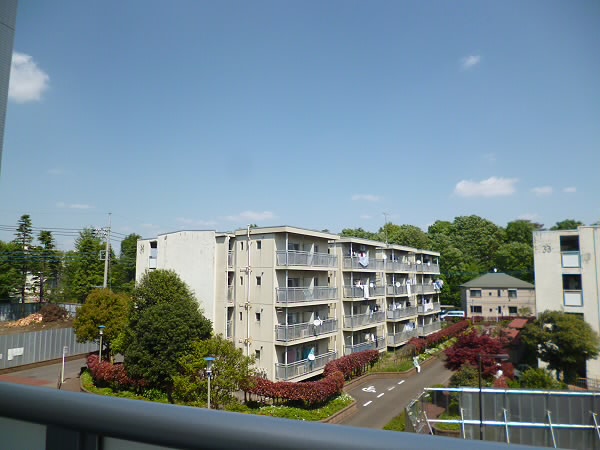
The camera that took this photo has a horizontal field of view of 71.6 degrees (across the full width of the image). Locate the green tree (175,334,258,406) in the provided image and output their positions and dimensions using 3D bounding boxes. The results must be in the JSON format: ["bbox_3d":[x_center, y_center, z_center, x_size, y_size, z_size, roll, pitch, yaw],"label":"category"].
[{"bbox_3d":[-5.345,9.187,26.483,5.000,4.500,4.700,2,-7,-11],"label":"green tree"}]

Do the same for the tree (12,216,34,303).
[{"bbox_3d":[-56.599,8.335,85.297,4.400,20.600,4.400,5,-9,-33],"label":"tree"}]

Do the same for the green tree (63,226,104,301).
[{"bbox_3d":[-40.028,8.804,76.742,6.680,16.370,6.680,0,-7,0],"label":"green tree"}]

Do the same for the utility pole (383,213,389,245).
[{"bbox_3d":[9.373,0.476,45.436,0.600,3.750,0.600,-5,-9,35],"label":"utility pole"}]

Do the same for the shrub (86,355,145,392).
[{"bbox_3d":[-13.891,11.382,32.728,7.594,1.650,1.900,-5,-9,37],"label":"shrub"}]

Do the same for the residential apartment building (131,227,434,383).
[{"bbox_3d":[2.943,8.464,50.391,16.930,11.880,39.880,-4,-8,34],"label":"residential apartment building"}]

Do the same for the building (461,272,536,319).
[{"bbox_3d":[37.961,13.988,80.448,12.200,8.900,8.600,-2,-8,16],"label":"building"}]

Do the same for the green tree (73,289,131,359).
[{"bbox_3d":[-18.407,9.544,39.234,5.400,6.900,5.200,4,-8,-24],"label":"green tree"}]

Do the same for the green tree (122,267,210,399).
[{"bbox_3d":[-8.585,7.209,27.158,5.310,8.430,5.310,0,-7,0],"label":"green tree"}]

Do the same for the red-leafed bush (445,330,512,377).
[{"bbox_3d":[15.539,10.997,36.527,5.500,3.600,5.000,-3,-8,22],"label":"red-leafed bush"}]

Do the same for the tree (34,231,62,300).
[{"bbox_3d":[-44.990,8.796,73.943,3.960,15.670,3.960,0,-7,0],"label":"tree"}]

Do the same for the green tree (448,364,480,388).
[{"bbox_3d":[12.067,11.181,30.508,2.200,1.850,2.200,0,-7,0],"label":"green tree"}]

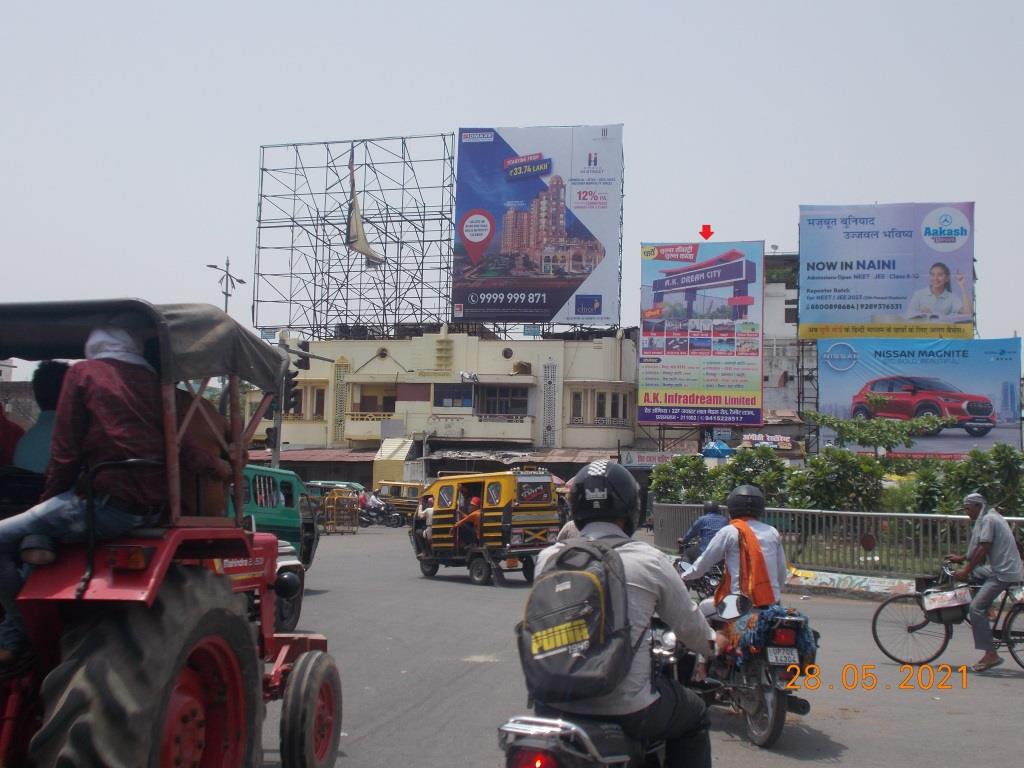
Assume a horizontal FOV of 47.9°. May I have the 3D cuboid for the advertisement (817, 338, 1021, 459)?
[{"bbox_3d":[16.290,0.588,46.177,7.700,4.800,0.300,0,-5,16],"label":"advertisement"}]

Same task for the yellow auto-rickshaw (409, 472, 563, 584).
[{"bbox_3d":[-0.620,2.507,20.405,3.000,1.930,1.360,-4,-7,45],"label":"yellow auto-rickshaw"}]

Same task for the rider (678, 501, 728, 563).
[{"bbox_3d":[2.352,2.084,14.023,0.640,1.280,0.780,2,-5,-4],"label":"rider"}]

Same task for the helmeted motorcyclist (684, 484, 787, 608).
[{"bbox_3d":[1.490,1.385,7.759,0.650,1.380,0.760,2,-5,-7],"label":"helmeted motorcyclist"}]

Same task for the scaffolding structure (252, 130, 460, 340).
[{"bbox_3d":[-7.384,-6.742,55.136,9.400,9.600,2.500,0,-5,13],"label":"scaffolding structure"}]

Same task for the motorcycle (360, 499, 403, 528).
[{"bbox_3d":[-5.080,5.069,44.913,1.950,1.120,0.750,-1,-6,20],"label":"motorcycle"}]

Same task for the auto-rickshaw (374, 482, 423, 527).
[{"bbox_3d":[-4.134,4.989,47.935,3.100,1.880,1.450,2,-5,-2],"label":"auto-rickshaw"}]

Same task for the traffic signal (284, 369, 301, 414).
[{"bbox_3d":[-5.345,0.173,28.091,0.380,1.120,0.320,0,-5,14],"label":"traffic signal"}]

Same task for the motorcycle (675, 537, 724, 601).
[{"bbox_3d":[2.351,2.398,13.944,0.740,1.100,1.950,2,-5,-4],"label":"motorcycle"}]

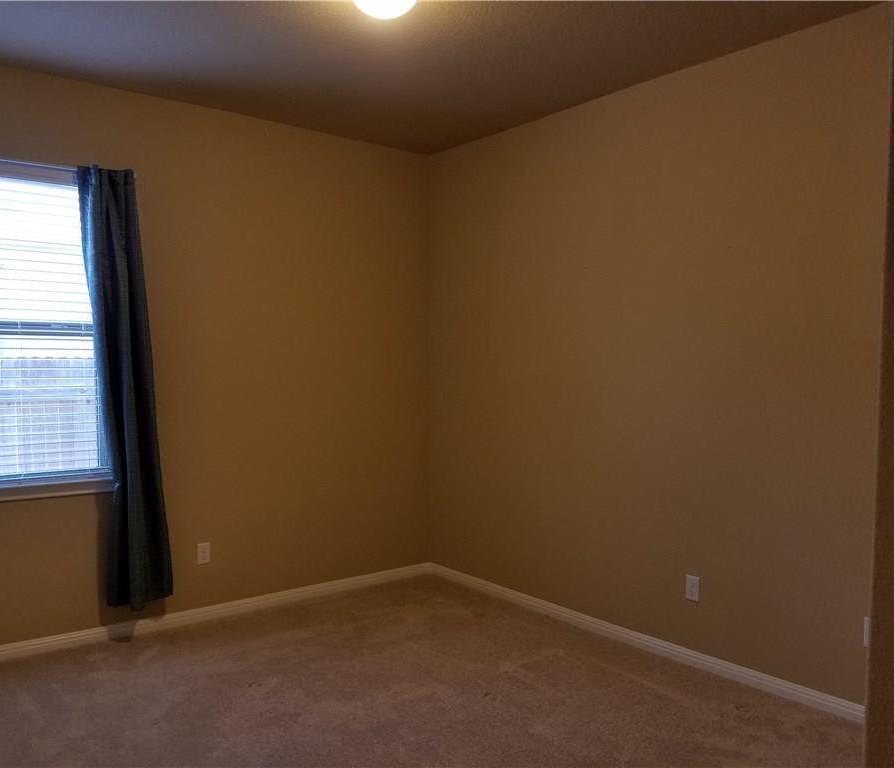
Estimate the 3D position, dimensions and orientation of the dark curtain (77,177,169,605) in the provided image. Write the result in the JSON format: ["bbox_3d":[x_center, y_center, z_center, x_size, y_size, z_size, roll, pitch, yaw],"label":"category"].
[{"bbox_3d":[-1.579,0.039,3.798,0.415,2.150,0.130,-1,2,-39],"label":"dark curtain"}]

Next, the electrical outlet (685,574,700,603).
[{"bbox_3d":[1.127,0.939,3.531,0.008,0.114,0.070,-1,2,-39],"label":"electrical outlet"}]

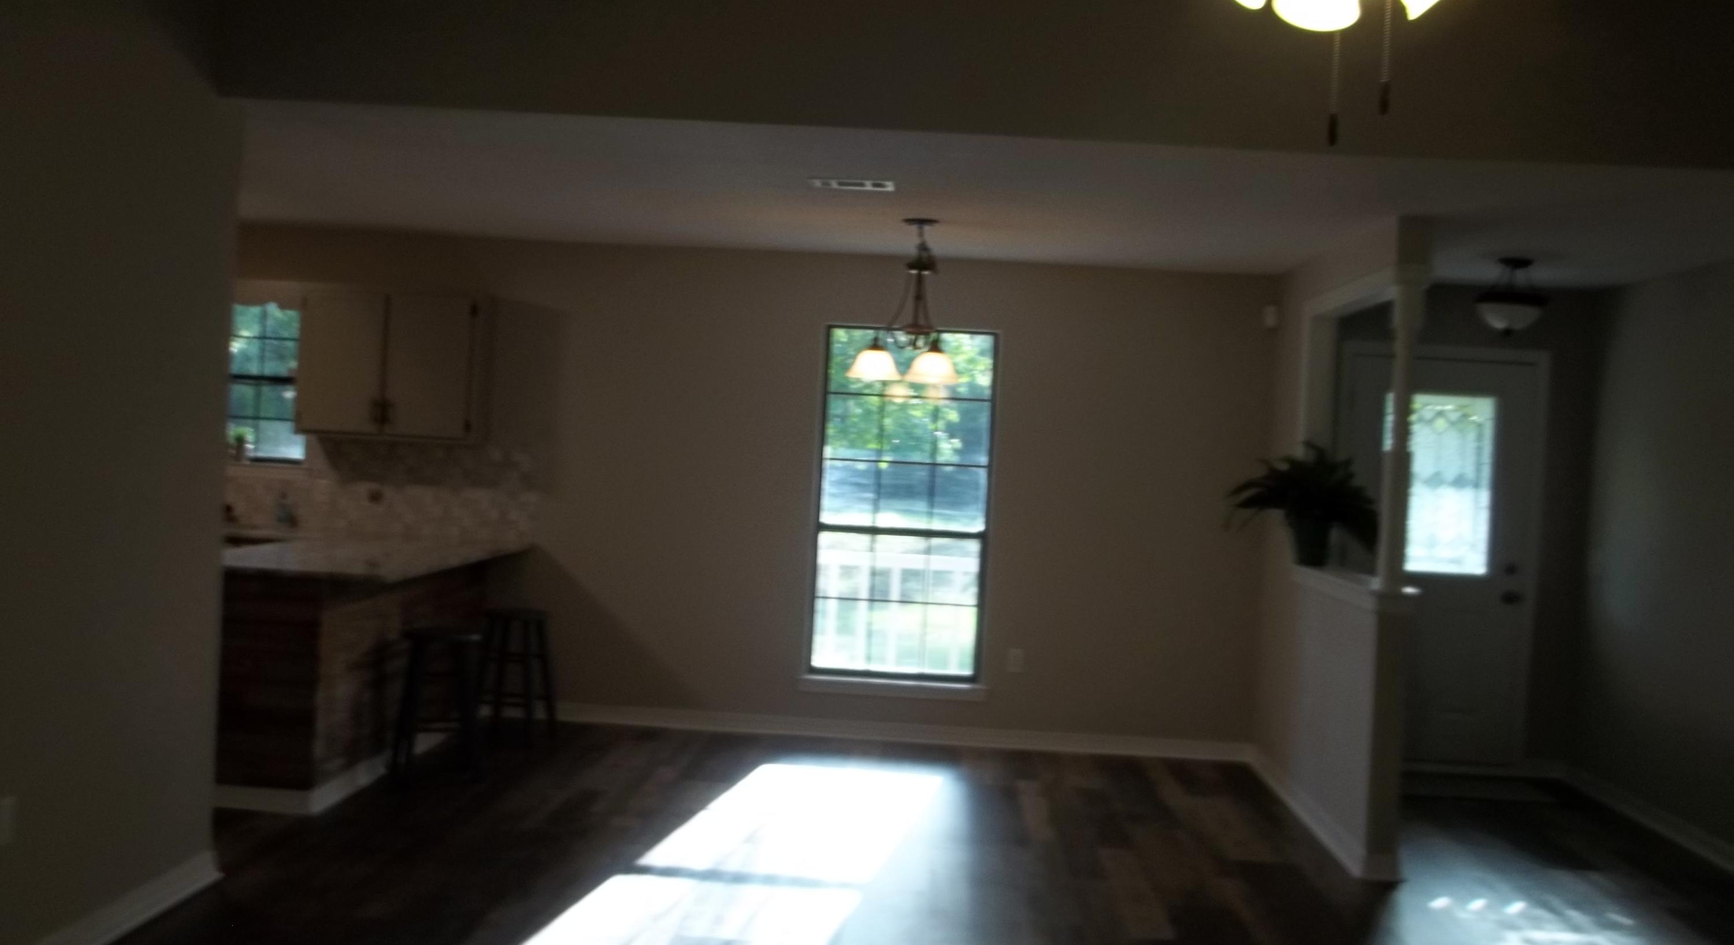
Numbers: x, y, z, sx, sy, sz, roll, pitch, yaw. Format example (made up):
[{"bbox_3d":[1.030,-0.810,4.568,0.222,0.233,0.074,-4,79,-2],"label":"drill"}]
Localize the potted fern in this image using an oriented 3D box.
[{"bbox_3d":[1.936,0.137,7.331,0.670,0.550,0.620,3,1,3],"label":"potted fern"}]

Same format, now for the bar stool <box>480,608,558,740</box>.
[{"bbox_3d":[-1.679,0.962,7.826,0.370,0.620,0.370,3,1,3],"label":"bar stool"}]

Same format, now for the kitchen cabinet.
[{"bbox_3d":[-2.351,-0.531,8.277,0.890,0.745,0.330,3,1,3],"label":"kitchen cabinet"}]

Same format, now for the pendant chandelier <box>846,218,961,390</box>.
[{"bbox_3d":[0.176,-0.705,6.929,0.480,0.700,0.500,3,1,3],"label":"pendant chandelier"}]

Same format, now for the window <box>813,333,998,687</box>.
[{"bbox_3d":[0.182,0.173,8.349,0.840,1.780,0.100,3,1,3],"label":"window"}]

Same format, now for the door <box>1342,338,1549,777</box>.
[{"bbox_3d":[2.797,0.442,8.167,0.950,2.060,0.080,3,1,3],"label":"door"}]

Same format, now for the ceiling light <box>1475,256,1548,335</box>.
[{"bbox_3d":[2.808,-0.762,7.200,0.325,0.340,0.325,3,1,3],"label":"ceiling light"}]

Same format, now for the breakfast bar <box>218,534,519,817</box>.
[{"bbox_3d":[-2.227,0.798,7.315,0.940,0.915,2.260,3,1,3],"label":"breakfast bar"}]

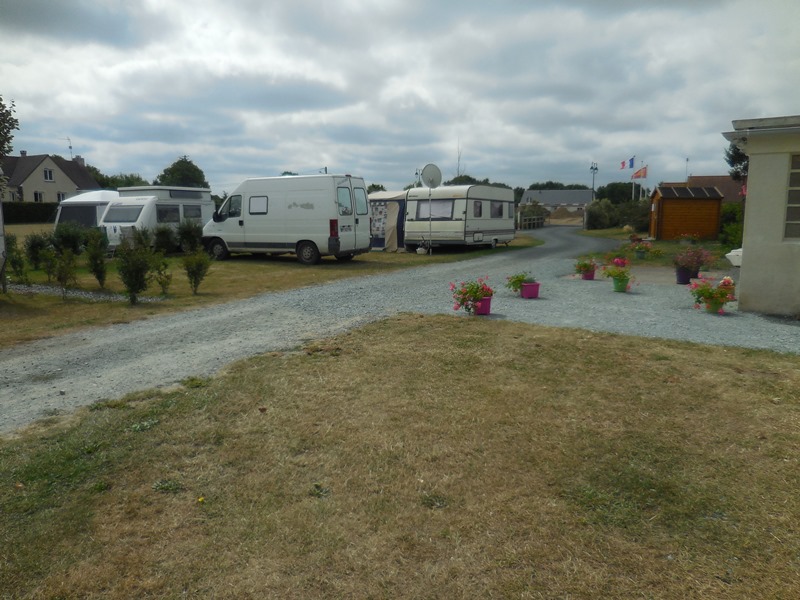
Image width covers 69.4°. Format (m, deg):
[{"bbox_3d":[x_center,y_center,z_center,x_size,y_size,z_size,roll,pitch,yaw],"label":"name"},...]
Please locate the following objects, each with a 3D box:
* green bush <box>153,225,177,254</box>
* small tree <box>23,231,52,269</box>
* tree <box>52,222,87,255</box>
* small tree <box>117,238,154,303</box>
[{"bbox_3d":[-8.460,-2.163,20.802,0.850,1.120,0.850,0,8,0],"label":"green bush"},{"bbox_3d":[-9.510,-1.276,15.200,0.700,1.000,0.665,-5,9,-32],"label":"small tree"},{"bbox_3d":[-12.184,-2.267,21.300,1.191,1.180,1.131,-5,9,-29],"label":"tree"},{"bbox_3d":[-3.991,-0.419,8.686,0.550,1.000,0.550,0,8,0],"label":"small tree"}]

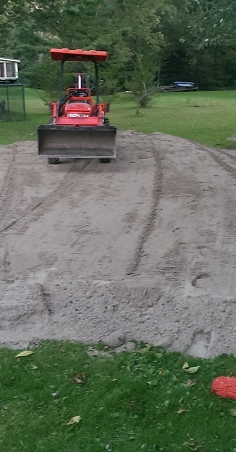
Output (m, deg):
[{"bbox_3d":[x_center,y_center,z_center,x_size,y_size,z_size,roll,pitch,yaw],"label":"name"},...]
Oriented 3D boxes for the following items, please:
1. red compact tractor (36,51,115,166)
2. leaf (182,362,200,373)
[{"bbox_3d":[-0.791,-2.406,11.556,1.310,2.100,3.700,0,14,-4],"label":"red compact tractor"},{"bbox_3d":[0.425,0.819,3.437,0.100,0.030,0.075,-4,14,-12],"label":"leaf"}]

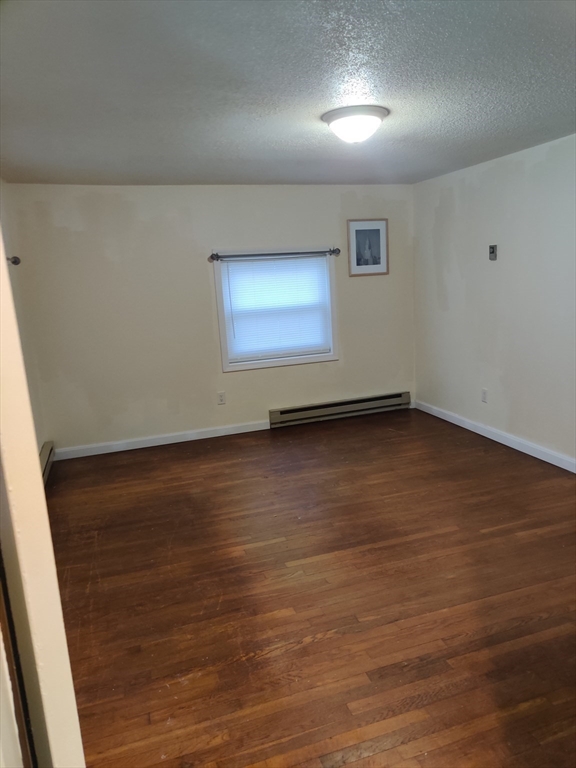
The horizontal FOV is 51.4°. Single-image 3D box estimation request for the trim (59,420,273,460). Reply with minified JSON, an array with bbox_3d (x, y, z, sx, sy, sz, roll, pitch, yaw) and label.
[{"bbox_3d":[-1.088,0.499,5.348,1.950,0.088,0.018,-7,11,-18],"label":"trim"}]

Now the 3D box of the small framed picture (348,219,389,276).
[{"bbox_3d":[0.764,-1.291,5.675,0.415,0.518,0.025,-7,11,-18],"label":"small framed picture"}]

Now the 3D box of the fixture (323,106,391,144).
[{"bbox_3d":[0.349,-1.305,3.056,0.350,0.126,0.350,-7,11,-18],"label":"fixture"}]

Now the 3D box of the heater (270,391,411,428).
[{"bbox_3d":[0.520,0.246,5.830,1.465,0.175,0.065,-7,11,-18],"label":"heater"}]

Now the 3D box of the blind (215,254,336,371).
[{"bbox_3d":[-0.079,-0.687,5.491,1.050,0.960,0.050,-7,11,-18],"label":"blind"}]

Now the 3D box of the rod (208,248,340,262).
[{"bbox_3d":[-0.093,-1.159,5.364,1.225,0.055,0.090,-7,11,-18],"label":"rod"}]

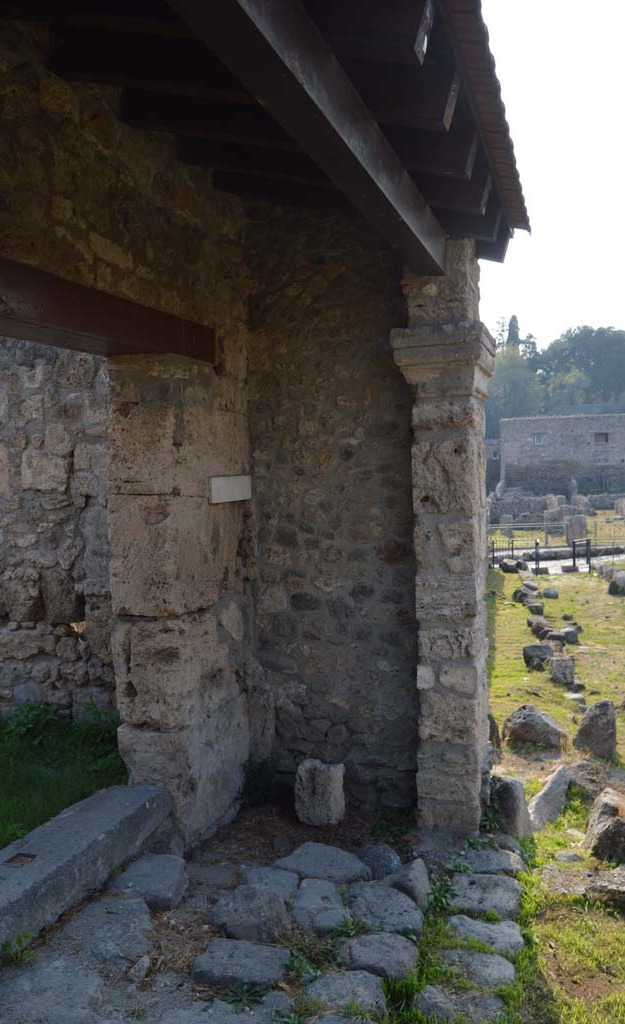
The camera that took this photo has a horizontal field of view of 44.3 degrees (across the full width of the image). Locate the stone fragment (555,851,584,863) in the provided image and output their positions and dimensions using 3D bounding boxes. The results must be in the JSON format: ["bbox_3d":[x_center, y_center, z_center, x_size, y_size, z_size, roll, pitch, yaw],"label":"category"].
[{"bbox_3d":[1.189,1.591,3.550,0.137,0.050,0.090,0,5,19],"label":"stone fragment"}]

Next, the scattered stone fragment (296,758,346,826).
[{"bbox_3d":[0.036,1.453,3.986,0.254,0.300,0.210,-1,5,1],"label":"scattered stone fragment"}]

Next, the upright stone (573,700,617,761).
[{"bbox_3d":[2.028,1.565,5.520,0.290,0.370,0.260,0,4,19],"label":"upright stone"}]

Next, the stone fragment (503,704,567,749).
[{"bbox_3d":[1.672,1.623,5.780,0.450,0.260,0.310,0,4,19],"label":"stone fragment"}]

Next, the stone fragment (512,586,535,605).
[{"bbox_3d":[3.725,1.472,13.550,0.381,0.270,0.330,0,5,15],"label":"stone fragment"}]

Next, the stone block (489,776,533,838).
[{"bbox_3d":[1.068,1.586,4.120,0.200,0.290,0.190,0,4,19],"label":"stone block"}]

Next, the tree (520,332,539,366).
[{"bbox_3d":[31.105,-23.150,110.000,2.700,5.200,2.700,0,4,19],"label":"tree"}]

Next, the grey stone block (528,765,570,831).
[{"bbox_3d":[1.219,1.464,3.950,0.207,0.270,0.220,0,5,17],"label":"grey stone block"}]

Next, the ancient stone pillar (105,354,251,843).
[{"bbox_3d":[-0.709,0.426,4.398,0.370,2.500,0.970,0,4,19],"label":"ancient stone pillar"}]

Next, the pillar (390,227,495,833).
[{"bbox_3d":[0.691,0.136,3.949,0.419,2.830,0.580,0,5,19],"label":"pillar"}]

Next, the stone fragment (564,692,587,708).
[{"bbox_3d":[2.382,1.707,6.950,0.190,0.110,0.170,0,4,19],"label":"stone fragment"}]

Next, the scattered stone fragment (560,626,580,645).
[{"bbox_3d":[3.530,1.690,10.500,0.260,0.200,0.250,0,4,19],"label":"scattered stone fragment"}]

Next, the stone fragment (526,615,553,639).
[{"bbox_3d":[2.932,1.489,9.913,0.326,0.230,0.320,0,5,16],"label":"stone fragment"}]

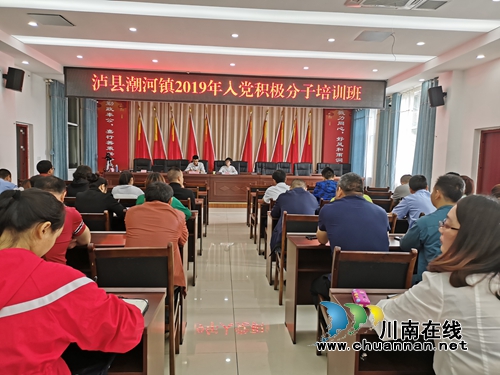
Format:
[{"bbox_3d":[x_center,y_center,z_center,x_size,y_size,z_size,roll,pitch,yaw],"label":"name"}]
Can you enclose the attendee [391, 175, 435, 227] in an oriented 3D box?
[{"bbox_3d":[1.789,0.490,4.207,0.520,1.240,0.780,1,4,-12],"label":"attendee"}]

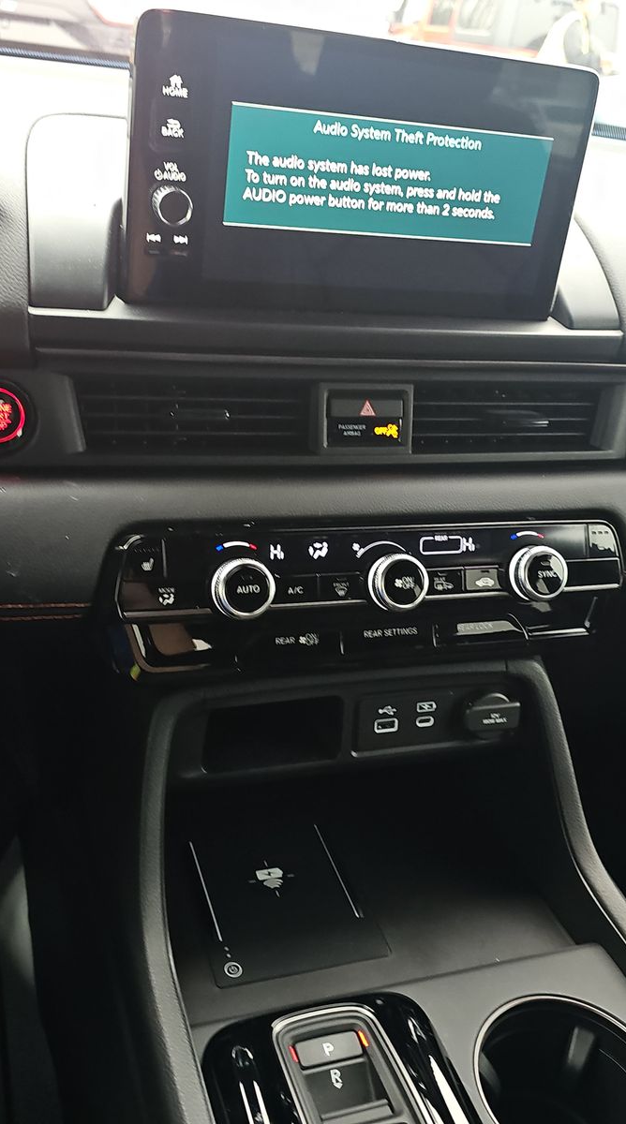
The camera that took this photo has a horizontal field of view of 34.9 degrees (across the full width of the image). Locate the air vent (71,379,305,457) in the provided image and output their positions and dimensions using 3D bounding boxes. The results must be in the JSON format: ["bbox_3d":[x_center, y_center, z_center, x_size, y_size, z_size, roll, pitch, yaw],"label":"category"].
[{"bbox_3d":[-0.061,-0.077,0.523,0.122,0.038,0.025,-3,14,-19],"label":"air vent"}]

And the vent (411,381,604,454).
[{"bbox_3d":[0.116,-0.086,0.585,0.122,0.039,0.025,-3,14,-19],"label":"vent"}]

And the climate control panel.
[{"bbox_3d":[0.032,0.017,0.524,0.277,0.065,0.035,-3,0,-19],"label":"climate control panel"}]

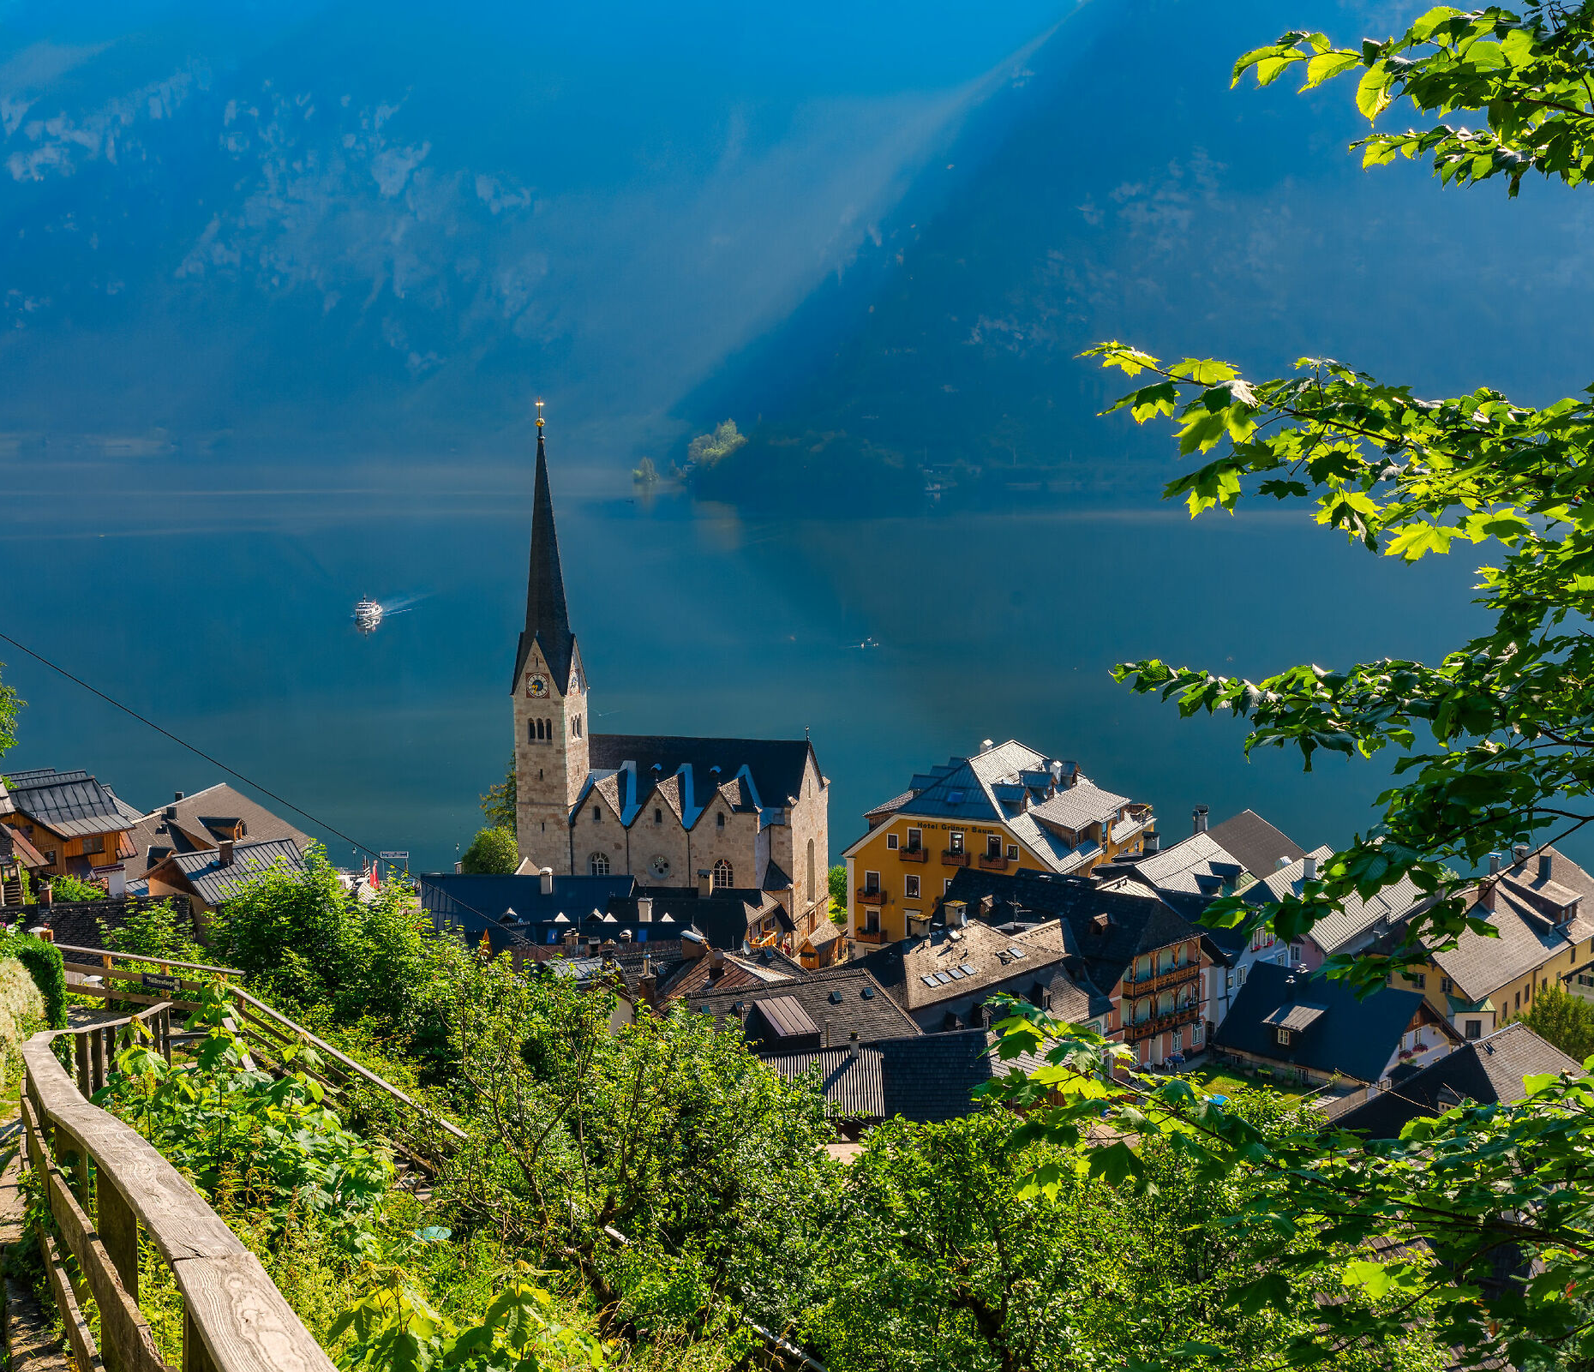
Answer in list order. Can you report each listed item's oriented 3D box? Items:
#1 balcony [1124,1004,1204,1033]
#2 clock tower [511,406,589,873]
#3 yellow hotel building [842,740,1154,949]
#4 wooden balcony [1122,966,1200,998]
[{"bbox_3d":[25.262,23.276,138.634,6.800,1.120,1.050,-8,11,-39],"label":"balcony"},{"bbox_3d":[-21.211,-0.650,170.739,5.100,46.670,5.100,1,9,16],"label":"clock tower"},{"bbox_3d":[17.473,14.136,170.051,19.200,18.700,22.000,4,10,29],"label":"yellow hotel building"},{"bbox_3d":[25.201,20.309,138.192,6.800,1.120,1.050,-8,11,-39],"label":"wooden balcony"}]

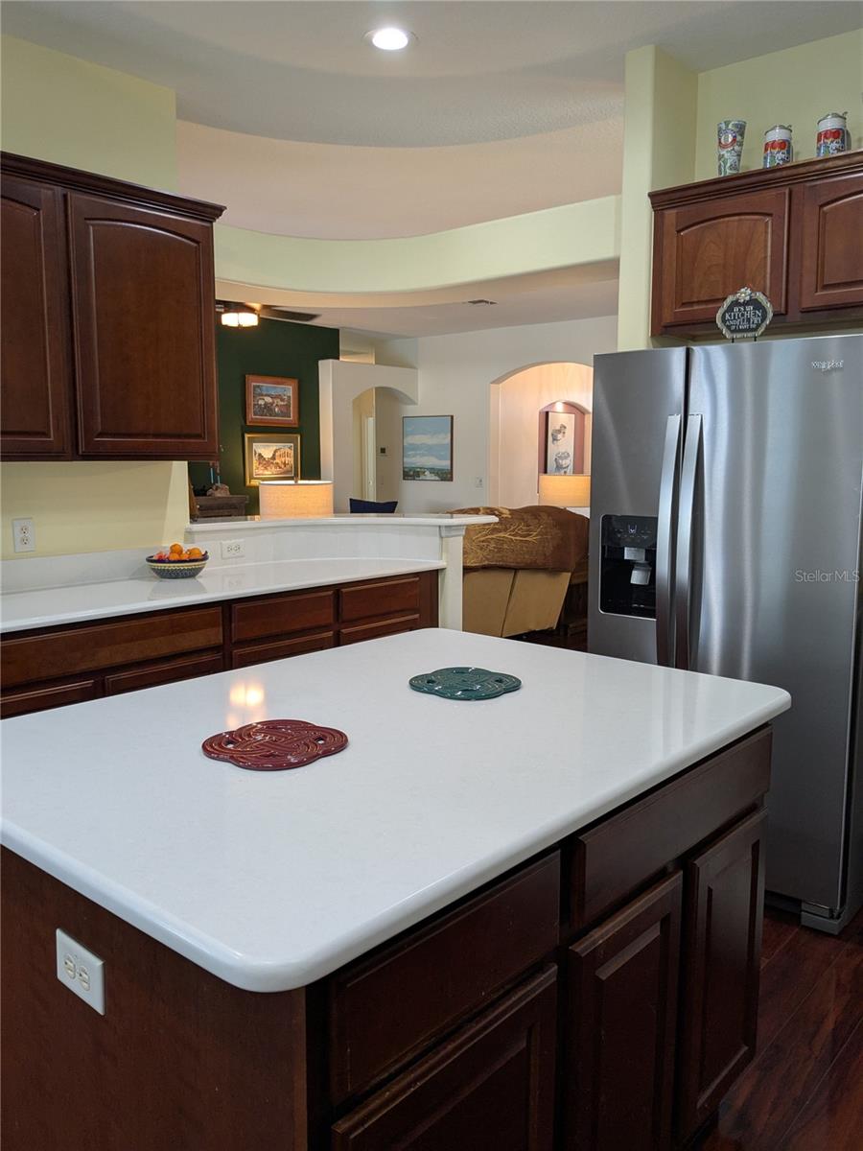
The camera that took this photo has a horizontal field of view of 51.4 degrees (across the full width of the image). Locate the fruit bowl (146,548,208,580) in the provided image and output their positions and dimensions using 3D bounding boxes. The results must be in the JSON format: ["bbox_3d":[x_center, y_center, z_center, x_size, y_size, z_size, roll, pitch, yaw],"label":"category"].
[{"bbox_3d":[-0.976,-0.041,3.447,0.235,0.100,0.235,0,8,0],"label":"fruit bowl"}]

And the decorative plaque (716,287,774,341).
[{"bbox_3d":[0.932,-0.776,2.671,0.172,0.165,0.040,7,10,41],"label":"decorative plaque"}]

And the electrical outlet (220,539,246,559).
[{"bbox_3d":[-0.829,-0.108,3.779,0.008,0.073,0.117,7,10,41],"label":"electrical outlet"}]

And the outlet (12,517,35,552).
[{"bbox_3d":[-1.396,-0.136,3.080,0.008,0.115,0.071,7,10,41],"label":"outlet"}]

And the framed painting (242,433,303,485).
[{"bbox_3d":[-1.710,-1.246,9.682,0.035,0.545,0.750,7,10,41],"label":"framed painting"}]

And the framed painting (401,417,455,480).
[{"bbox_3d":[-0.046,-1.564,11.082,0.785,0.785,0.040,7,10,41],"label":"framed painting"}]

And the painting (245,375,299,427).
[{"bbox_3d":[-1.703,-1.853,9.609,0.035,0.510,0.710,7,10,41],"label":"painting"}]

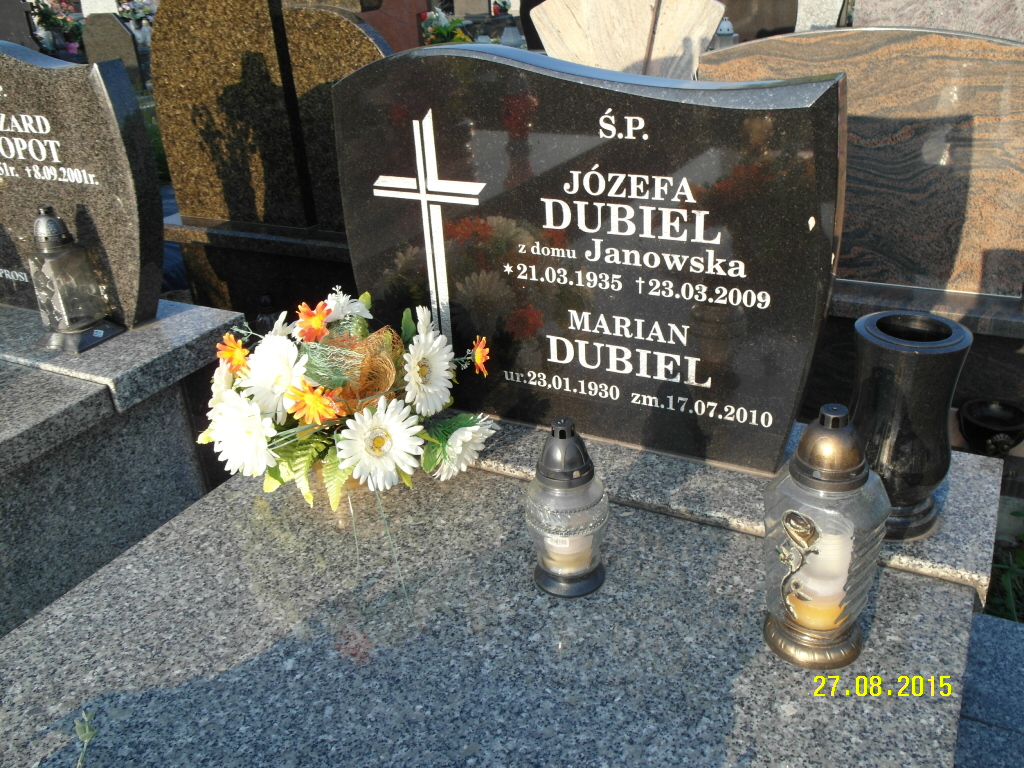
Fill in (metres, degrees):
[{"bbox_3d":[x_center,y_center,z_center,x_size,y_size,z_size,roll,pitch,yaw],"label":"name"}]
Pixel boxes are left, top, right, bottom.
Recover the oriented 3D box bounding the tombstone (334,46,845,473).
[{"bbox_3d":[0.089,-0.198,1.350,0.770,0.601,0.060,10,30,27],"label":"tombstone"}]

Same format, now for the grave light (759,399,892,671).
[{"bbox_3d":[0.341,0.162,0.974,0.118,0.295,0.113,20,35,41],"label":"grave light"}]

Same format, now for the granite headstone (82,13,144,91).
[{"bbox_3d":[-3.337,-2.784,7.441,0.622,0.619,0.070,10,30,27],"label":"granite headstone"}]

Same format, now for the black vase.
[{"bbox_3d":[0.502,0.055,1.149,0.133,0.268,0.133,10,30,27],"label":"black vase"}]

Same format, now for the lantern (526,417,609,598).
[{"bbox_3d":[0.068,0.149,1.120,0.104,0.228,0.104,-4,26,2],"label":"lantern"}]

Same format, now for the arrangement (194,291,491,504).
[{"bbox_3d":[-0.244,0.017,1.343,0.410,0.305,0.350,10,30,27],"label":"arrangement"}]

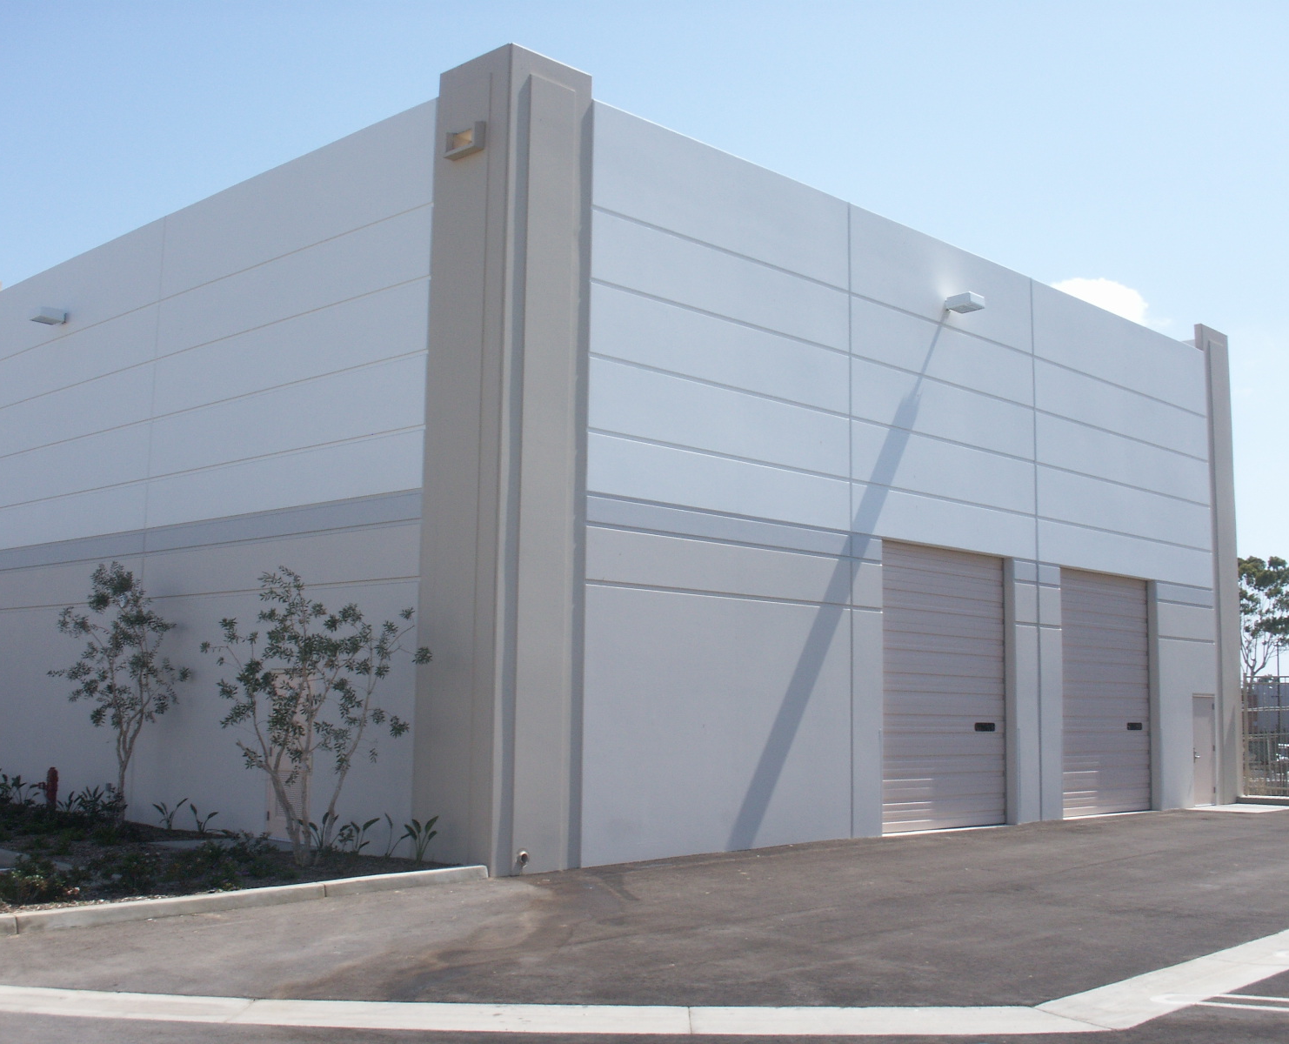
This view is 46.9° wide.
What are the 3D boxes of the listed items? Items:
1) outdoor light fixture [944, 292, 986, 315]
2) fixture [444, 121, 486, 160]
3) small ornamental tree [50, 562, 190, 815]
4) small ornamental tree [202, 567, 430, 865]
[{"bbox_3d":[4.968,-3.398,23.178,0.550,0.160,0.420,-6,-10,44],"label":"outdoor light fixture"},{"bbox_3d":[-2.082,-4.428,17.280,0.560,0.310,0.140,-6,-10,44],"label":"fixture"},{"bbox_3d":[-7.231,2.328,20.459,1.847,3.564,1.755,3,-7,-19],"label":"small ornamental tree"},{"bbox_3d":[-3.553,2.081,16.027,2.411,3.191,2.170,2,-7,-12],"label":"small ornamental tree"}]

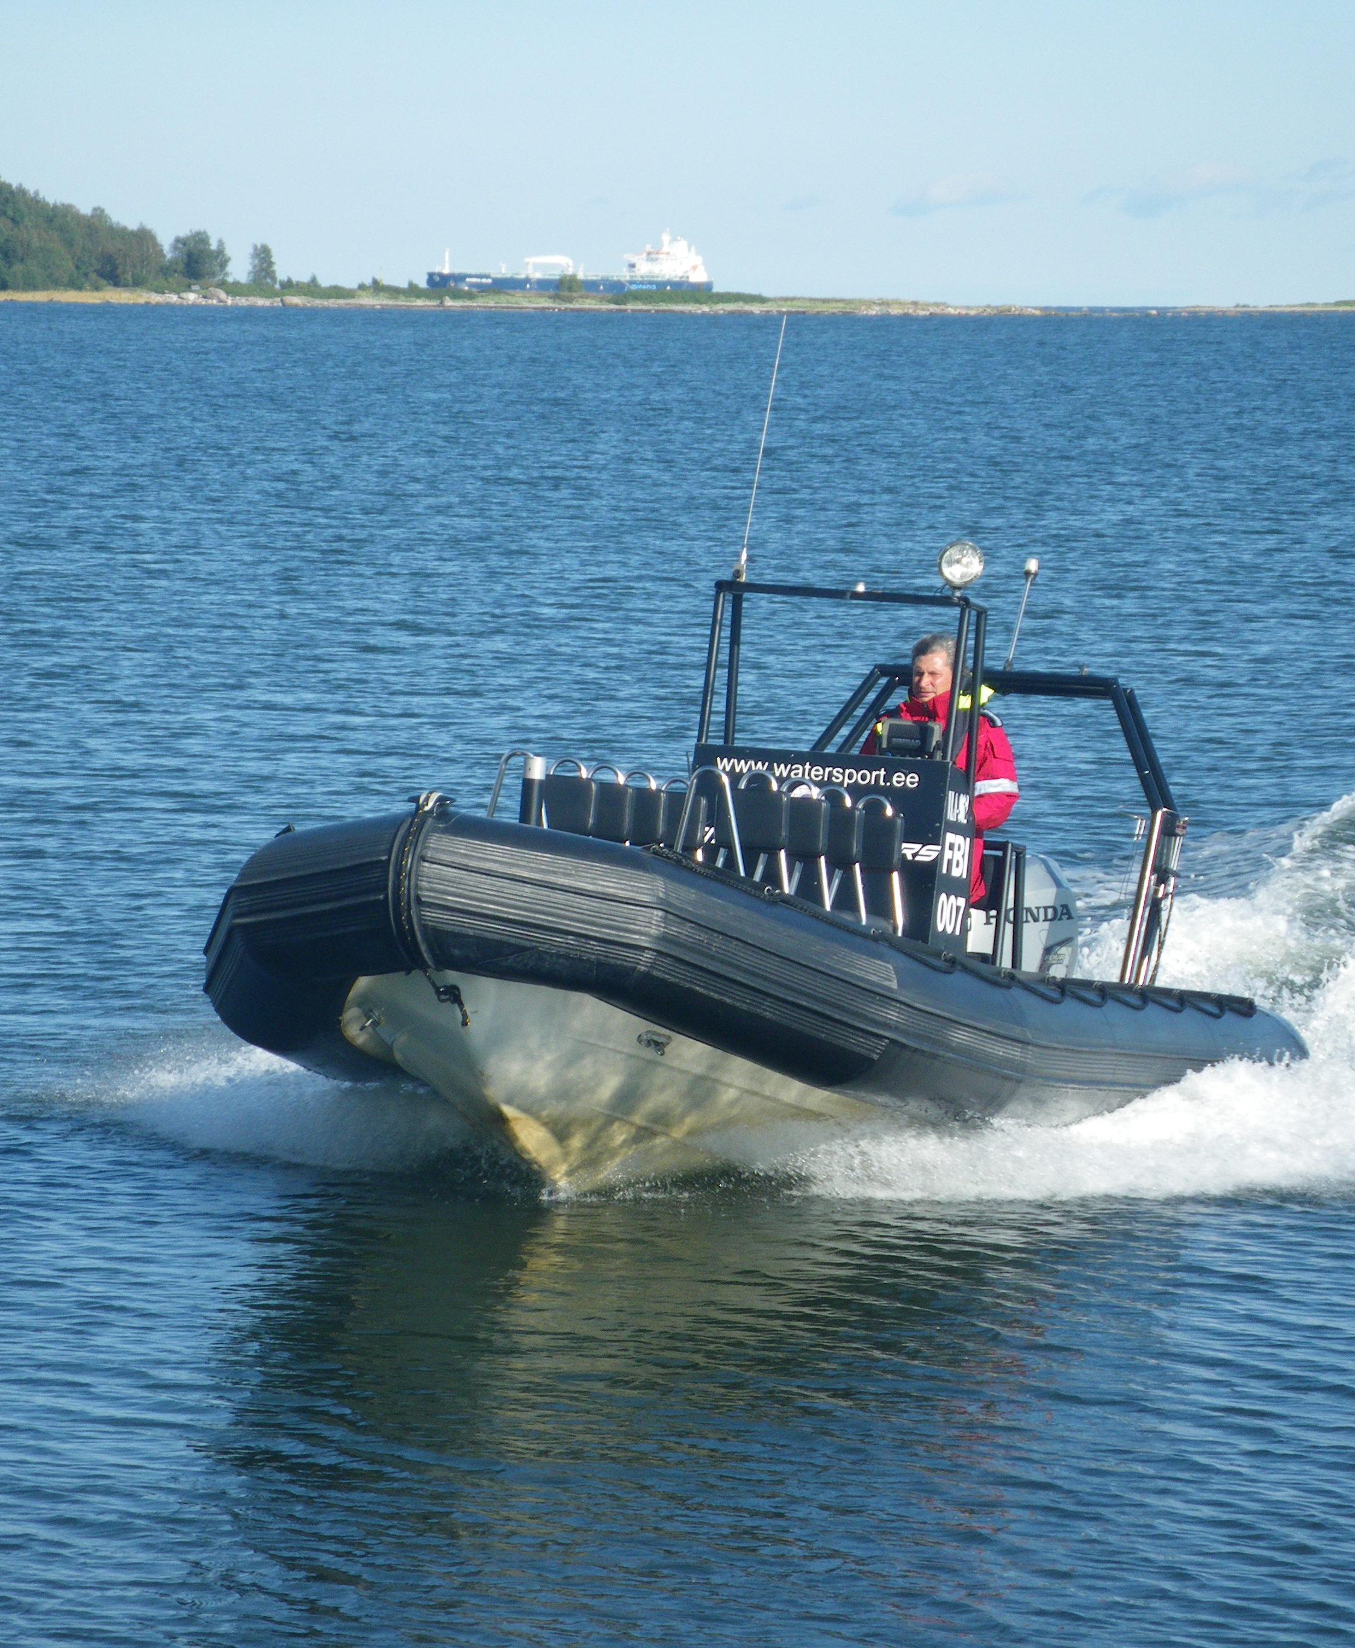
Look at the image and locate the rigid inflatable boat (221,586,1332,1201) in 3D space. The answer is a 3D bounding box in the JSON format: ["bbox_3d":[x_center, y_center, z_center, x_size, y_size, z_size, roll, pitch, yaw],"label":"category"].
[{"bbox_3d":[0.264,0.244,30.773,2.555,2.232,7.242,2,-1,18],"label":"rigid inflatable boat"}]

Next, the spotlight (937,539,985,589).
[{"bbox_3d":[1.003,-0.918,31.470,0.165,0.175,0.130,2,1,1],"label":"spotlight"}]

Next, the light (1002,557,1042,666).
[{"bbox_3d":[1.306,-0.802,33.628,0.065,0.411,0.065,7,-11,18],"label":"light"}]

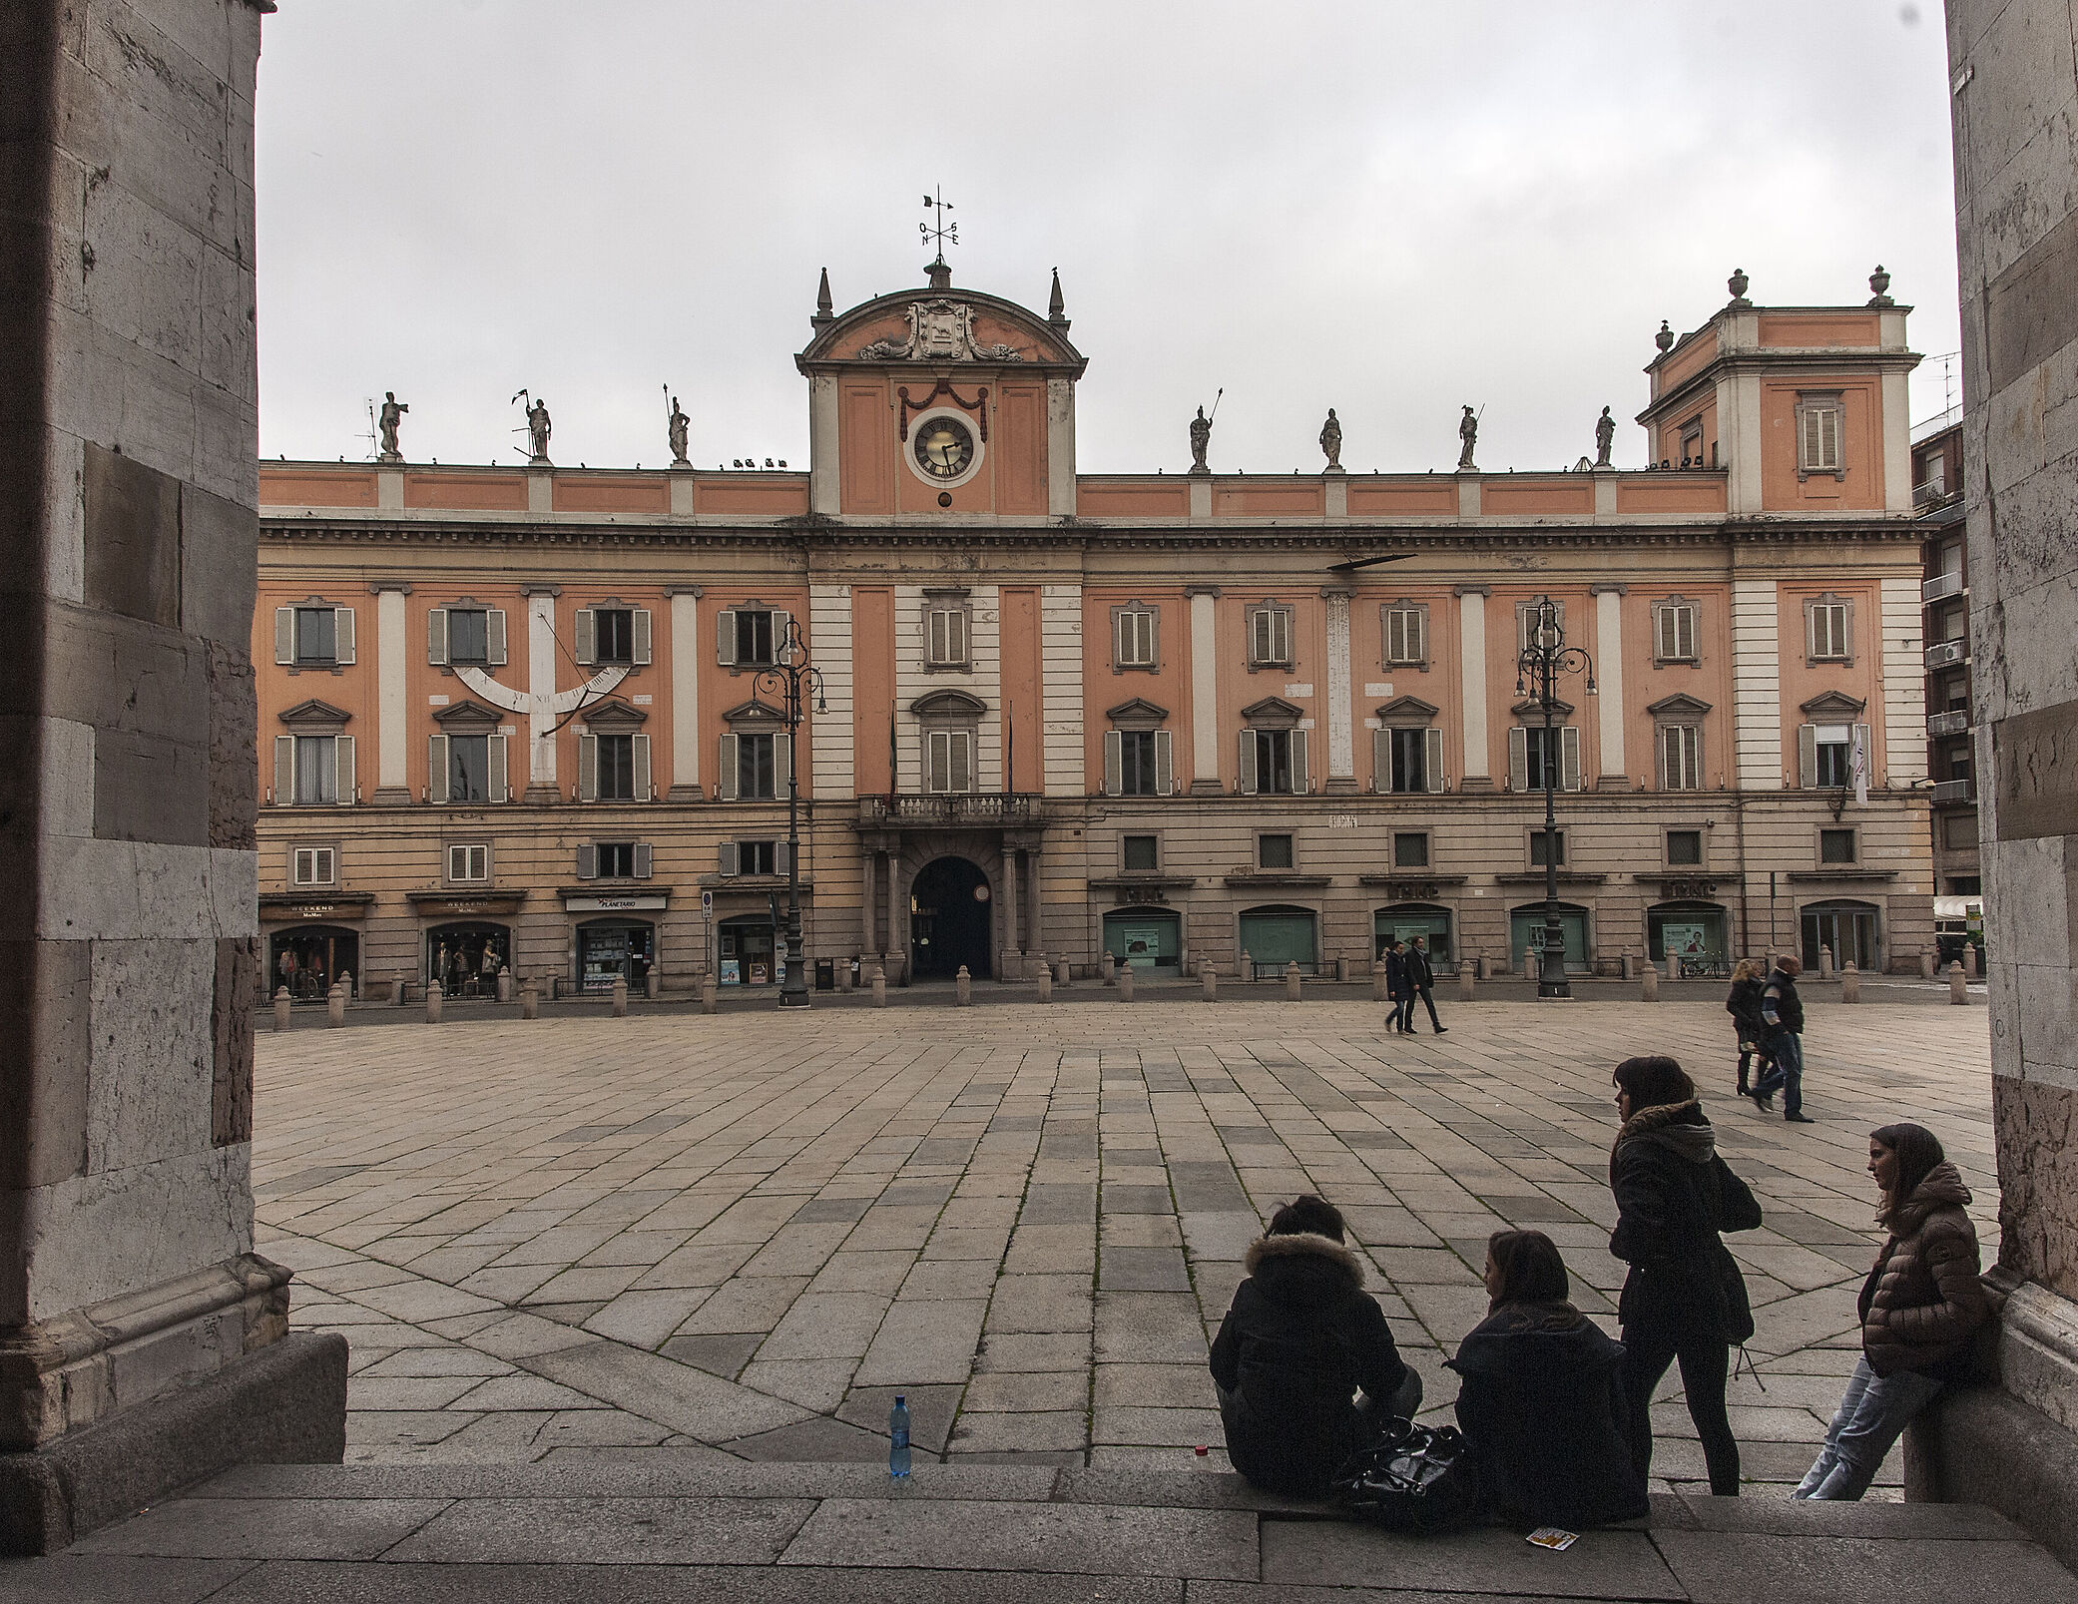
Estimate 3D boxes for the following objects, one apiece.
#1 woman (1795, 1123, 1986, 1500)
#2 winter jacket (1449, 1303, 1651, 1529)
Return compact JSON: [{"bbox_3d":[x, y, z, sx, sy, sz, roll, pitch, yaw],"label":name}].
[{"bbox_3d":[2.747,1.708,5.450,0.740,1.340,0.500,-1,-2,15],"label":"woman"},{"bbox_3d":[1.393,1.661,4.550,0.520,0.550,0.420,-1,-2,7],"label":"winter jacket"}]

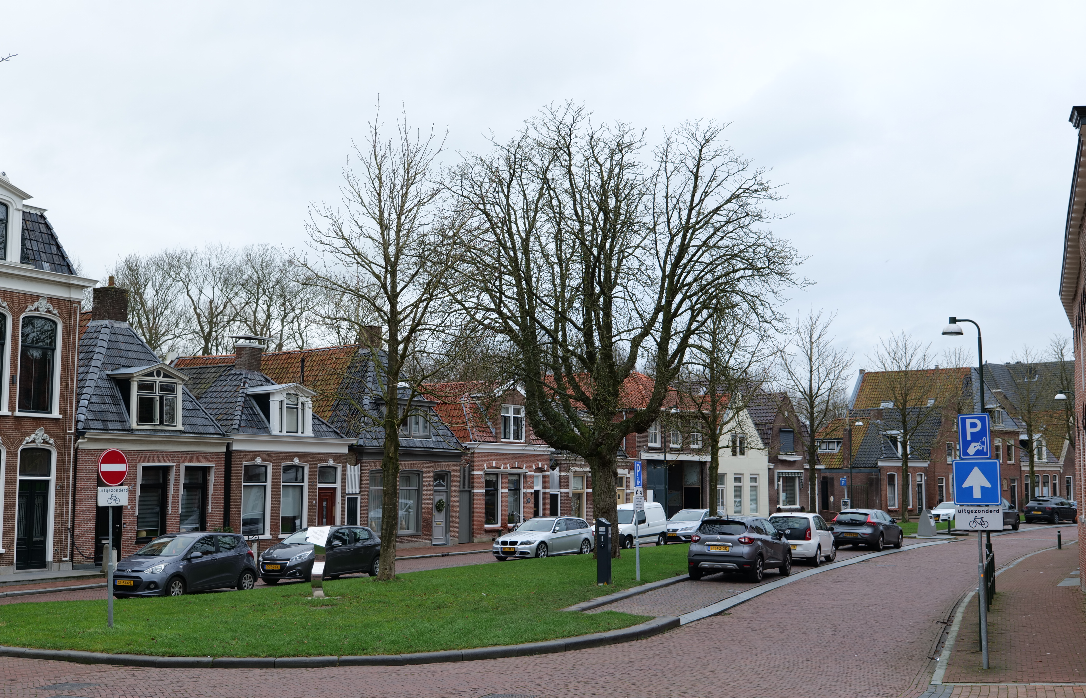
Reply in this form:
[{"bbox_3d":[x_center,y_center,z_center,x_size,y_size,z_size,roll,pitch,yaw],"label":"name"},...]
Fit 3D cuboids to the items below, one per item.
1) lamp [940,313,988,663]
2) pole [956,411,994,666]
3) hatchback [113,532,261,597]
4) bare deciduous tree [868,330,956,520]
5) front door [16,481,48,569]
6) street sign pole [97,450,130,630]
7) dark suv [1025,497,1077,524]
[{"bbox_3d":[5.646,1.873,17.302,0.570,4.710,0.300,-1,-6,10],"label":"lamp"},{"bbox_3d":[5.821,2.557,17.313,0.618,3.365,0.140,-1,-6,18],"label":"pole"},{"bbox_3d":[-8.262,4.985,30.008,1.660,1.490,3.665,-3,-6,27],"label":"hatchback"},{"bbox_3d":[19.934,4.196,70.385,4.835,10.392,4.835,0,-6,0],"label":"bare deciduous tree"},{"bbox_3d":[-13.637,4.689,34.640,0.080,2.355,0.963,-3,-7,30],"label":"front door"},{"bbox_3d":[-6.763,2.981,20.403,0.090,2.803,0.610,-3,-6,29],"label":"street sign pole"},{"bbox_3d":[29.015,9.158,73.667,1.760,1.510,4.160,-5,-8,43],"label":"dark suv"}]

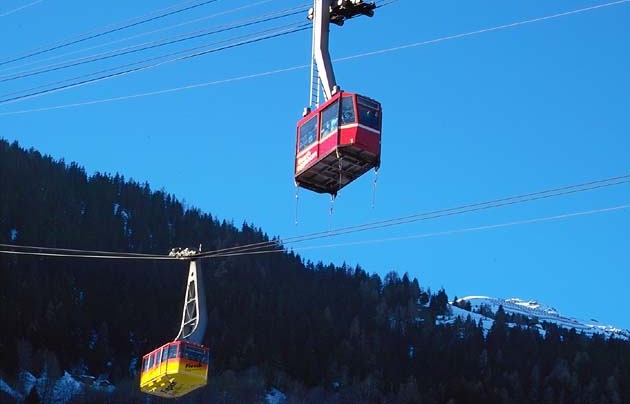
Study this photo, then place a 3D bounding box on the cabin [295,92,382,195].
[{"bbox_3d":[0.967,-2.409,68.471,2.140,2.550,3.950,23,-36,-29],"label":"cabin"}]

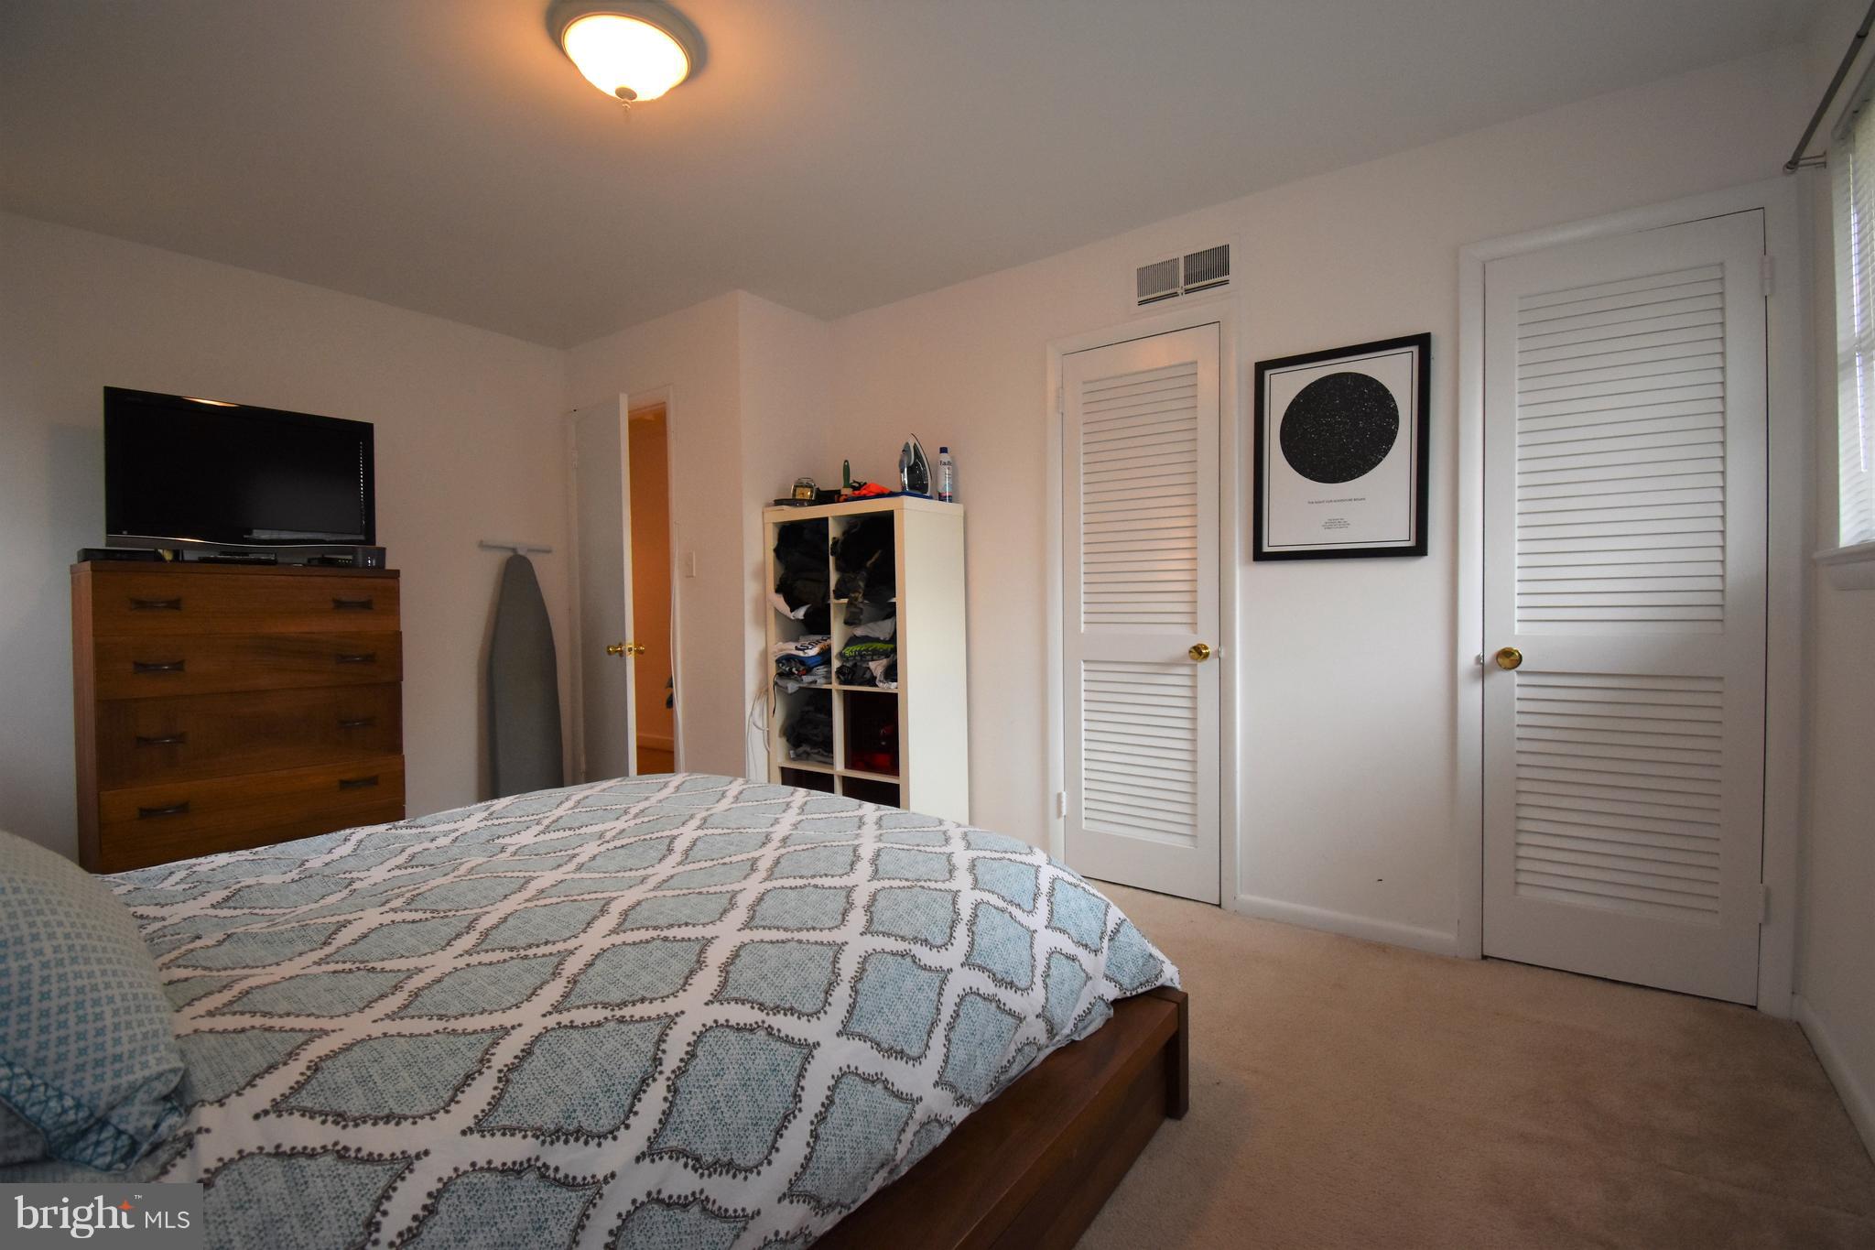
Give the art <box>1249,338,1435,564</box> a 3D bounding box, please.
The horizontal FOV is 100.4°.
[{"bbox_3d":[1.283,-0.550,2.509,0.503,0.674,0.027,0,1,35],"label":"art"}]

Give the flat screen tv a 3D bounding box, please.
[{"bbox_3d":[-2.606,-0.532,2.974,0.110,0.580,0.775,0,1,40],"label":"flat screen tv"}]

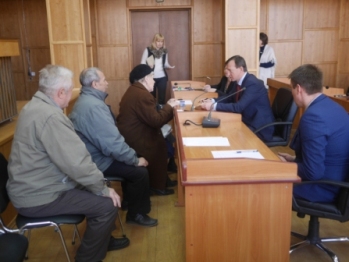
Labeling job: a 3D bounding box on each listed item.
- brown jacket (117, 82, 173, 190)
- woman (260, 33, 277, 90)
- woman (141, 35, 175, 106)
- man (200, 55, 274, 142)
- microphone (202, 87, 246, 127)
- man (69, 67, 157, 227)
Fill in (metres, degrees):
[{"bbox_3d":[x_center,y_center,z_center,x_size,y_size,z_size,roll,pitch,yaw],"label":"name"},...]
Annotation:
[{"bbox_3d":[-0.279,0.033,4.010,0.570,1.090,0.500,-3,12,-6],"label":"brown jacket"},{"bbox_3d":[1.606,-0.909,7.175,0.420,1.640,0.460,-7,13,-24],"label":"woman"},{"bbox_3d":[-0.241,-0.772,6.733,0.520,1.650,0.420,-6,13,-20],"label":"woman"},{"bbox_3d":[0.647,-0.106,4.190,0.730,1.340,0.520,-2,12,0],"label":"man"},{"bbox_3d":[0.424,-0.210,3.503,0.390,0.335,0.150,-2,12,0],"label":"microphone"},{"bbox_3d":[-0.497,0.112,3.392,0.710,1.300,0.530,-2,12,0],"label":"man"}]

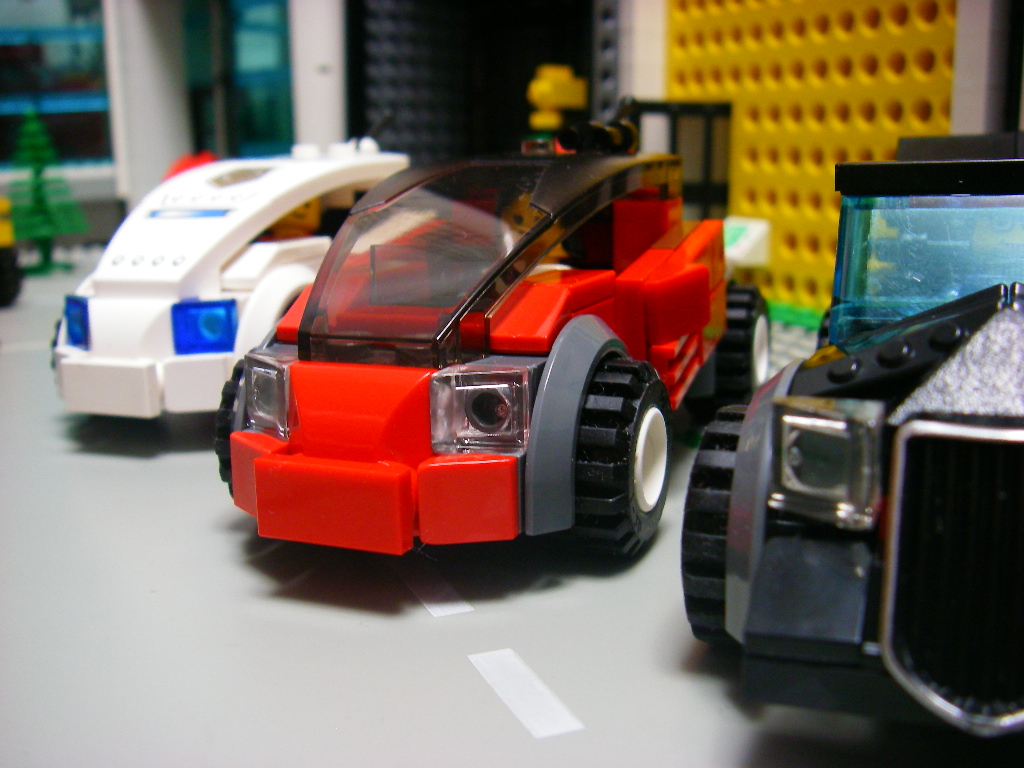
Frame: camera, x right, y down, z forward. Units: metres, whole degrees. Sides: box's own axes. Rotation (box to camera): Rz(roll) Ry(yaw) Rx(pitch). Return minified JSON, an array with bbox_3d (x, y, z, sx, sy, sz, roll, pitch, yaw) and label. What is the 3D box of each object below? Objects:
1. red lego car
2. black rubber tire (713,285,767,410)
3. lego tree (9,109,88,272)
[{"bbox_3d":[0.002,-0.011,0.152,0.050,0.045,0.106,4,13,22],"label":"red lego car"},{"bbox_3d":[0.034,-0.005,0.181,0.012,0.021,0.021,4,13,22],"label":"black rubber tire"},{"bbox_3d":[-0.193,-0.080,0.458,0.034,0.064,0.034,-1,12,0],"label":"lego tree"}]

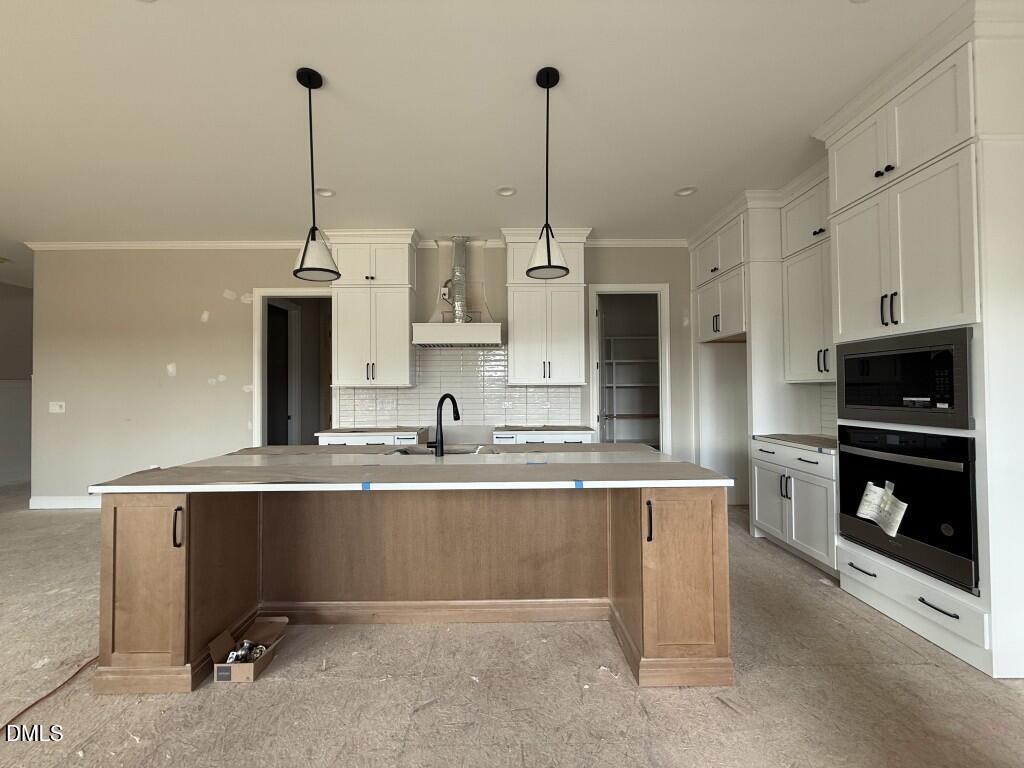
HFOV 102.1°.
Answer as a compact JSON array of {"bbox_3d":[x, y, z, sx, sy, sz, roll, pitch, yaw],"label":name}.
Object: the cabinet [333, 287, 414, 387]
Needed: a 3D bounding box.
[{"bbox_3d":[-1.512,-0.504,4.608,0.821,1.064,0.360,0,-1,-1],"label":"cabinet"}]

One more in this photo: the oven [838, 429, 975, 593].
[{"bbox_3d":[2.417,0.620,2.316,0.611,0.732,0.767,0,-1,-1],"label":"oven"}]

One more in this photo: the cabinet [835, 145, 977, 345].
[{"bbox_3d":[2.430,-0.693,2.316,0.638,0.833,0.842,0,-1,-1],"label":"cabinet"}]

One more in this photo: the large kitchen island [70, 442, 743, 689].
[{"bbox_3d":[-0.426,0.892,2.393,2.798,0.907,1.203,0,-1,-1],"label":"large kitchen island"}]

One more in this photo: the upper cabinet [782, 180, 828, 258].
[{"bbox_3d":[2.567,-1.337,3.206,0.328,0.445,0.913,0,-1,-1],"label":"upper cabinet"}]

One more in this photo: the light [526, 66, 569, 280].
[{"bbox_3d":[0.199,-1.155,2.285,0.240,1.111,0.240,0,-1,-1],"label":"light"}]

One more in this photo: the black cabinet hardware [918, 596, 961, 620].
[{"bbox_3d":[2.109,1.106,2.045,0.037,0.018,0.188,0,-1,-1],"label":"black cabinet hardware"}]

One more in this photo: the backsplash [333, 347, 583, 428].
[{"bbox_3d":[-0.601,0.038,4.804,2.832,0.937,0.020,0,-1,-1],"label":"backsplash"}]

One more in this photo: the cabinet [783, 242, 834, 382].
[{"bbox_3d":[2.608,-0.571,3.255,0.331,1.113,0.952,0,-1,-1],"label":"cabinet"}]

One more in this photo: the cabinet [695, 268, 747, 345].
[{"bbox_3d":[2.436,-0.776,4.239,0.641,0.621,0.942,0,-1,-1],"label":"cabinet"}]

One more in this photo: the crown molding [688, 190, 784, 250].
[{"bbox_3d":[2.197,-1.614,4.227,0.345,0.148,1.230,0,-1,-1],"label":"crown molding"}]

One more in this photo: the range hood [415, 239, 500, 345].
[{"bbox_3d":[-0.573,-1.025,4.556,0.922,1.255,0.500,0,-1,-1],"label":"range hood"}]

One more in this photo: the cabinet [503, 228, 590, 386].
[{"bbox_3d":[0.381,-0.831,4.708,0.946,1.696,0.398,0,-1,-1],"label":"cabinet"}]

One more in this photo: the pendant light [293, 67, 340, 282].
[{"bbox_3d":[-1.083,-1.149,2.301,0.235,1.111,0.235,0,-1,-1],"label":"pendant light"}]

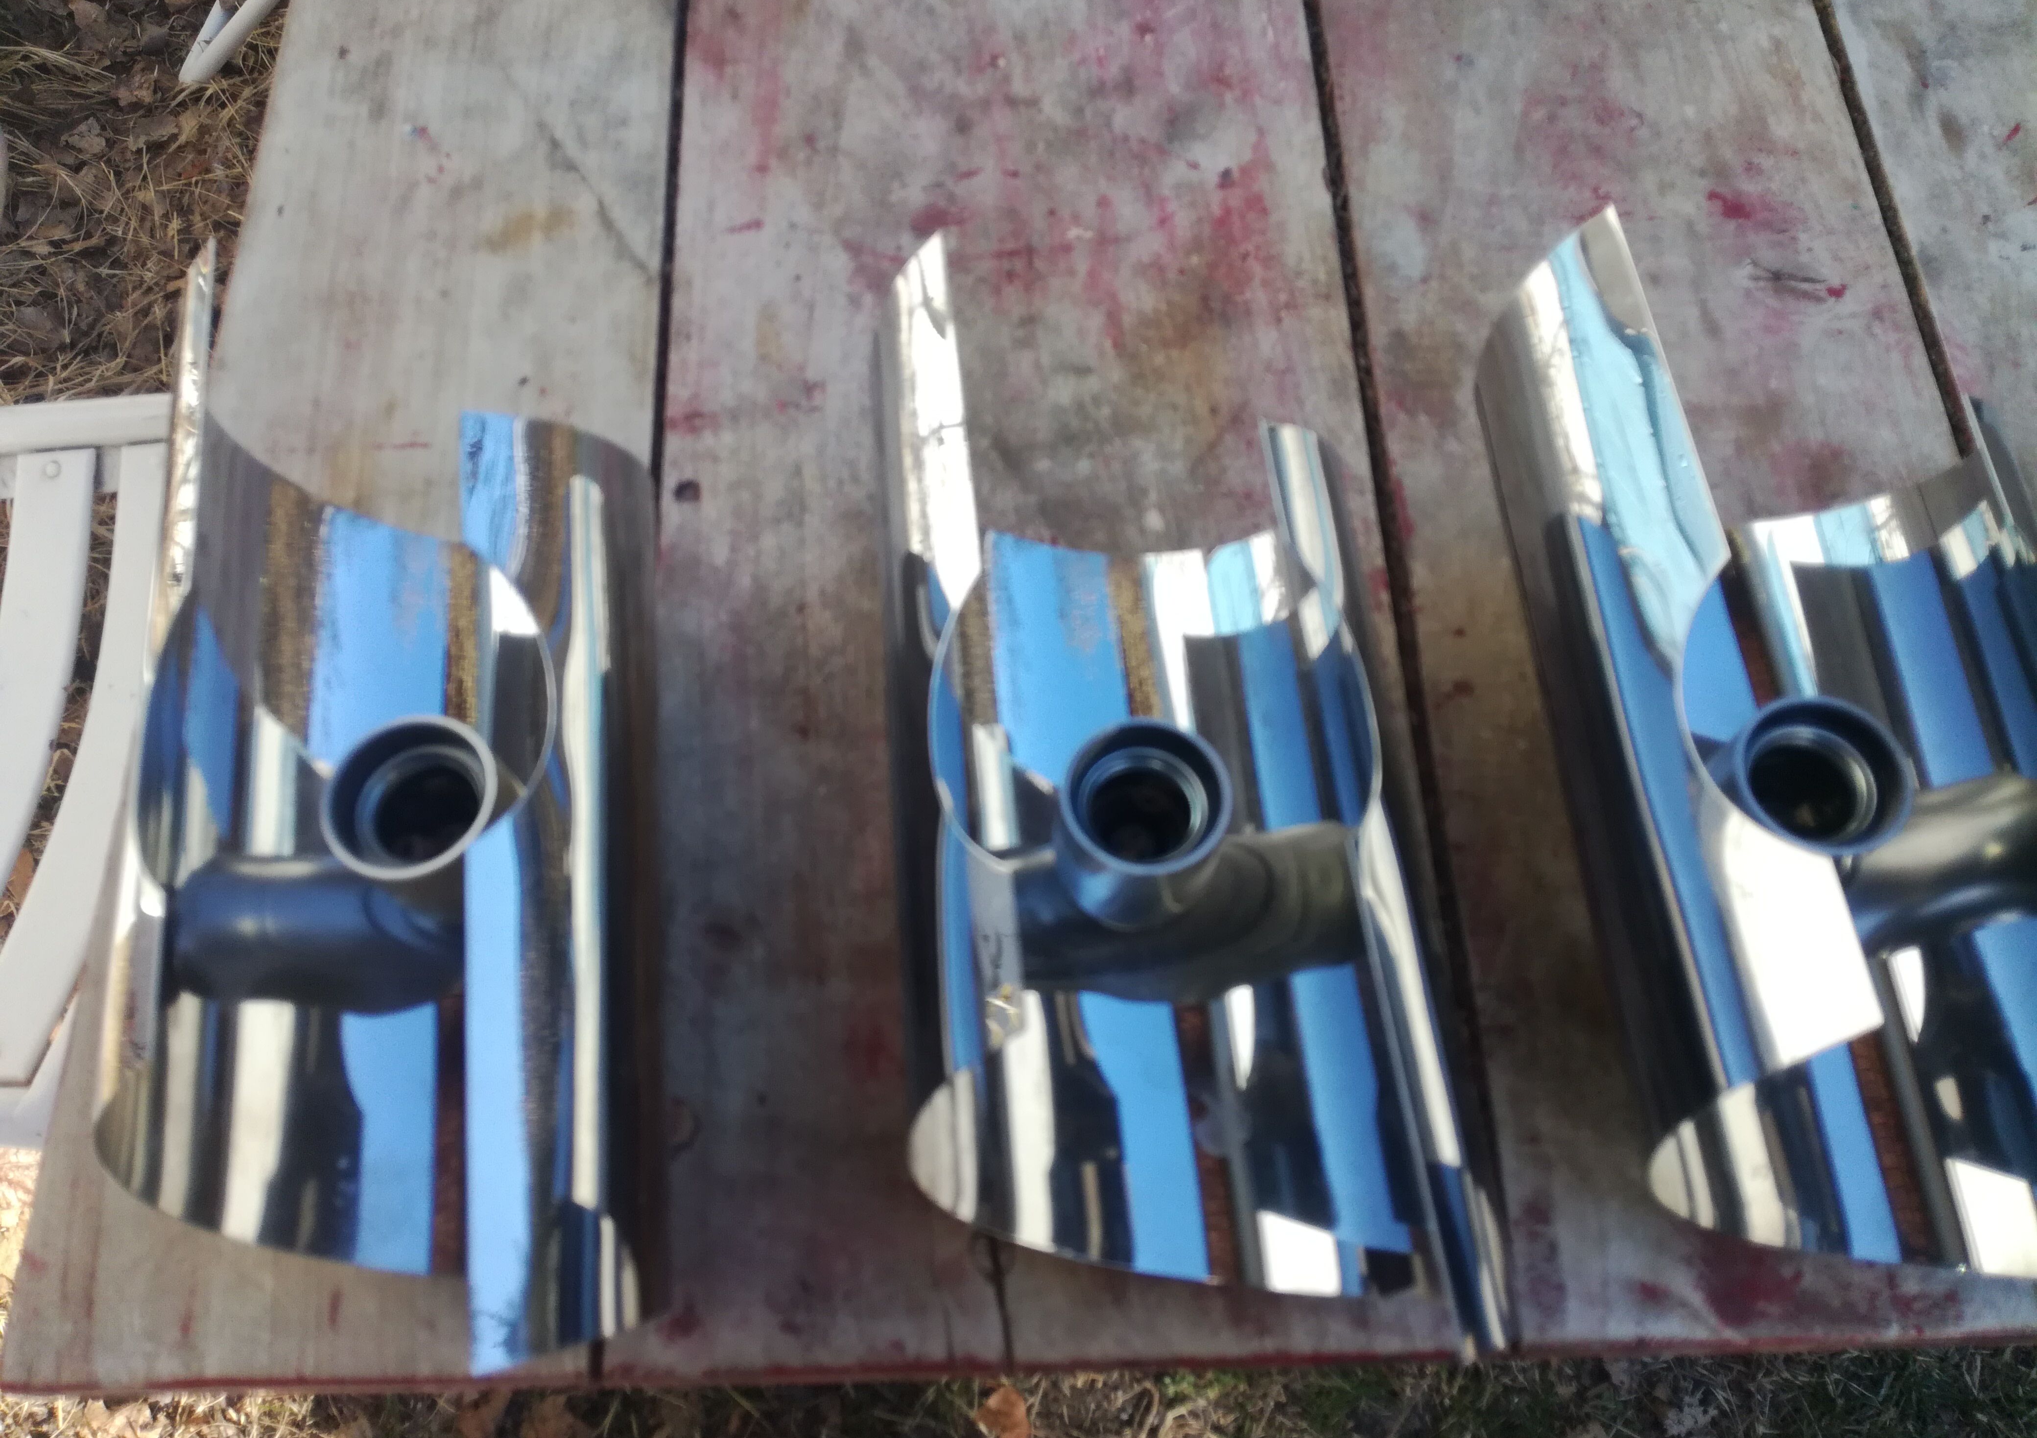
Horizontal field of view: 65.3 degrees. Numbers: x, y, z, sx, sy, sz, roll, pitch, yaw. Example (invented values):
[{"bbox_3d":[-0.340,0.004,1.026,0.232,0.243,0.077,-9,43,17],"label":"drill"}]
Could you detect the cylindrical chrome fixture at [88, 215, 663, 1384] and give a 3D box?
[{"bbox_3d":[-0.171,0.021,0.451,0.133,0.126,0.314,-5,67,0],"label":"cylindrical chrome fixture"}]

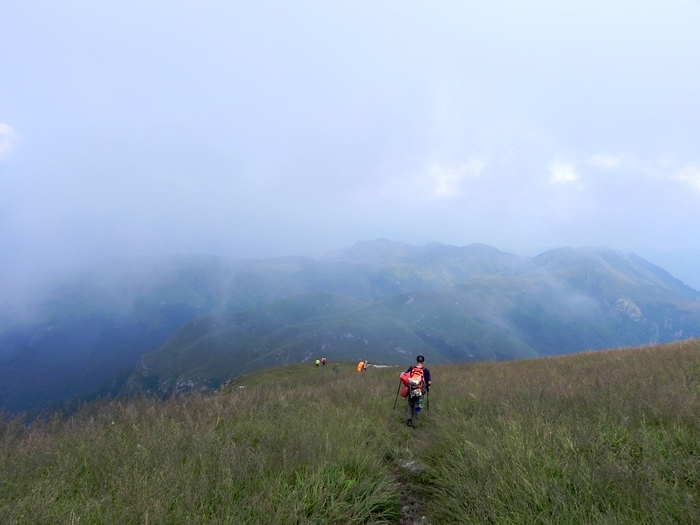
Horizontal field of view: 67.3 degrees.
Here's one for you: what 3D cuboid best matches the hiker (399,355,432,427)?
[{"bbox_3d":[1.581,3.031,12.500,0.720,1.710,0.630,0,2,-2],"label":"hiker"}]

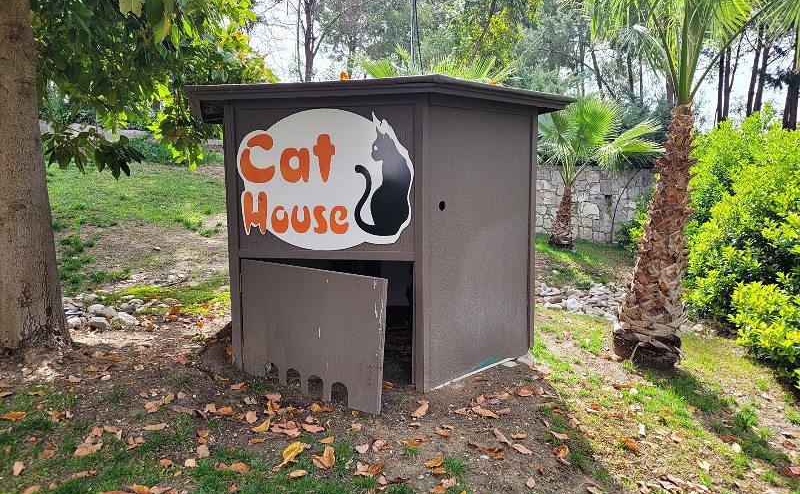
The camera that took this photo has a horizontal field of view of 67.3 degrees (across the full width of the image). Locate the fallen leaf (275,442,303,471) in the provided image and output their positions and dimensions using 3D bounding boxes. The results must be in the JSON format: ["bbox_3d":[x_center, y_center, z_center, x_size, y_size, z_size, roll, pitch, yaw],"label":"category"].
[{"bbox_3d":[-0.575,1.085,3.126,0.085,0.045,0.206,4,27,38],"label":"fallen leaf"}]

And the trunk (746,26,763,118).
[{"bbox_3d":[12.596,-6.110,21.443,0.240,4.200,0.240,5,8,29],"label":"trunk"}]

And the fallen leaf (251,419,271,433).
[{"bbox_3d":[-0.757,0.974,3.261,0.067,0.030,0.121,10,11,39],"label":"fallen leaf"}]

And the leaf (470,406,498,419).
[{"bbox_3d":[0.544,1.065,3.866,0.180,0.035,0.075,4,8,38],"label":"leaf"}]

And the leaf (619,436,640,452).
[{"bbox_3d":[1.303,1.116,3.404,0.055,0.035,0.157,-3,16,-25],"label":"leaf"}]

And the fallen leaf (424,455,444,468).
[{"bbox_3d":[0.183,1.140,3.194,0.105,0.030,0.060,-3,7,-25],"label":"fallen leaf"}]

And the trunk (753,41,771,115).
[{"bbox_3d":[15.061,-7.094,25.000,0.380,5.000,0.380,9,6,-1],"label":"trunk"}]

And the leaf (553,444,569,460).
[{"bbox_3d":[0.878,1.119,3.288,0.078,0.045,0.080,0,6,0],"label":"leaf"}]

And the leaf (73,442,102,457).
[{"bbox_3d":[-1.744,1.130,3.354,0.165,0.035,0.070,-4,7,-30],"label":"leaf"}]

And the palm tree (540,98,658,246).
[{"bbox_3d":[3.623,-1.443,11.800,2.700,3.000,2.600,0,5,0],"label":"palm tree"}]

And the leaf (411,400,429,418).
[{"bbox_3d":[0.116,0.962,3.579,0.059,0.030,0.150,8,10,31],"label":"leaf"}]

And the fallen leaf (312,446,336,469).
[{"bbox_3d":[-0.402,1.120,3.197,0.120,0.075,0.110,0,6,0],"label":"fallen leaf"}]

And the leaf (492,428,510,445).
[{"bbox_3d":[0.588,1.087,3.445,0.055,0.035,0.173,-3,21,-28],"label":"leaf"}]

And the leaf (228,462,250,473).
[{"bbox_3d":[-0.757,1.040,2.834,0.098,0.030,0.059,3,9,6],"label":"leaf"}]

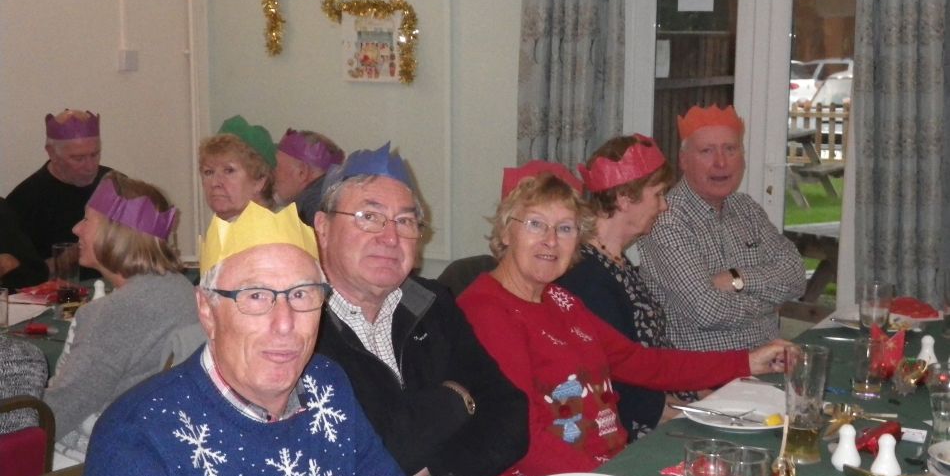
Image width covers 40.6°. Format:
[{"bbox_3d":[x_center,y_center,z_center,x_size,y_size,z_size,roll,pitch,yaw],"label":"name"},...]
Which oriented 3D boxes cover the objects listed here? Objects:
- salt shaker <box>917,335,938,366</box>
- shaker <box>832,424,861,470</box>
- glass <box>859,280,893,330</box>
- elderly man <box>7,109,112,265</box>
[{"bbox_3d":[1.033,0.264,2.922,0.050,0.075,0.050,0,8,0],"label":"salt shaker"},{"bbox_3d":[0.647,0.361,2.230,0.050,0.075,0.050,0,8,0],"label":"shaker"},{"bbox_3d":[1.068,0.175,3.417,0.083,0.110,0.083,0,8,0],"label":"glass"},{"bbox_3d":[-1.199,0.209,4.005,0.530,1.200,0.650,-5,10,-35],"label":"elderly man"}]

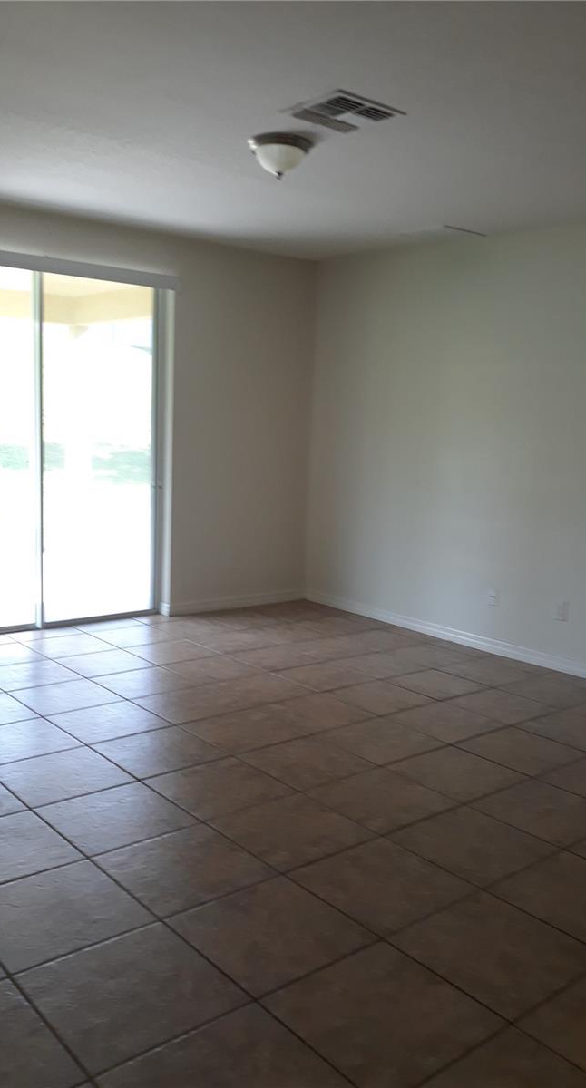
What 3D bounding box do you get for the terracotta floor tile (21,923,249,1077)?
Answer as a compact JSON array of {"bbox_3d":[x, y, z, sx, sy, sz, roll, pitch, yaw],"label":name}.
[{"bbox_3d":[-0.423,1.162,2.292,0.457,0.010,0.457,-4,10,-39],"label":"terracotta floor tile"}]

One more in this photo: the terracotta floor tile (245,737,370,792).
[{"bbox_3d":[0.059,0.957,3.857,0.454,0.012,0.452,-4,10,-40],"label":"terracotta floor tile"}]

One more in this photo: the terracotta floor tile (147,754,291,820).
[{"bbox_3d":[-0.302,0.987,3.582,0.457,0.010,0.457,-4,10,-39],"label":"terracotta floor tile"}]

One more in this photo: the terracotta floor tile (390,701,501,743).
[{"bbox_3d":[0.768,0.903,4.447,0.454,0.012,0.452,-4,10,-40],"label":"terracotta floor tile"}]

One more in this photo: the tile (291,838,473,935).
[{"bbox_3d":[0.286,1.102,2.868,0.454,0.010,0.454,-5,10,-39],"label":"tile"}]

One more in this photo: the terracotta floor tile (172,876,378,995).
[{"bbox_3d":[-0.068,1.130,2.576,0.454,0.010,0.454,-5,10,-39],"label":"terracotta floor tile"}]

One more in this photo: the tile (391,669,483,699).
[{"bbox_3d":[0.825,0.816,5.108,0.457,0.010,0.457,-4,10,-39],"label":"tile"}]

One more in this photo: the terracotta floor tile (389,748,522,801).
[{"bbox_3d":[0.704,0.991,3.818,0.457,0.010,0.457,-4,10,-39],"label":"terracotta floor tile"}]

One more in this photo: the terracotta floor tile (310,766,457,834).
[{"bbox_3d":[0.347,1.015,3.508,0.454,0.010,0.454,-5,10,-39],"label":"terracotta floor tile"}]

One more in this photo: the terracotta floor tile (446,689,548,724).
[{"bbox_3d":[1.122,0.877,4.742,0.454,0.012,0.452,-4,10,-40],"label":"terracotta floor tile"}]

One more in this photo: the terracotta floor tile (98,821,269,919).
[{"bbox_3d":[-0.360,1.072,2.925,0.454,0.010,0.454,-5,10,-39],"label":"terracotta floor tile"}]

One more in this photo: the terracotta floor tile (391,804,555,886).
[{"bbox_3d":[0.639,1.074,3.159,0.454,0.010,0.454,-5,10,-39],"label":"terracotta floor tile"}]

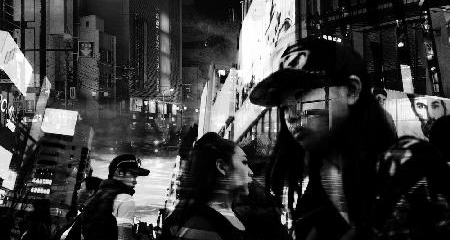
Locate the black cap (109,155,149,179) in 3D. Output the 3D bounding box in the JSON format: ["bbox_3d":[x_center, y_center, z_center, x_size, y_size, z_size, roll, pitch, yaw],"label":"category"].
[{"bbox_3d":[-0.620,0.302,4.300,0.270,0.150,0.178,1,-2,10],"label":"black cap"}]

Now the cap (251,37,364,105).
[{"bbox_3d":[0.178,-0.109,1.420,0.270,0.145,0.180,-2,-6,-43],"label":"cap"}]

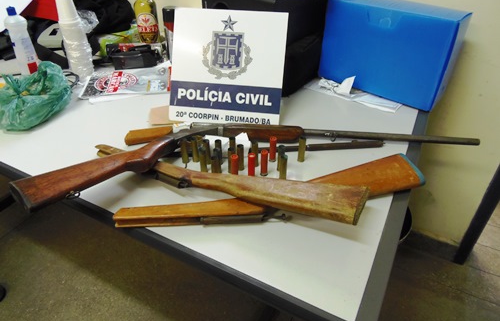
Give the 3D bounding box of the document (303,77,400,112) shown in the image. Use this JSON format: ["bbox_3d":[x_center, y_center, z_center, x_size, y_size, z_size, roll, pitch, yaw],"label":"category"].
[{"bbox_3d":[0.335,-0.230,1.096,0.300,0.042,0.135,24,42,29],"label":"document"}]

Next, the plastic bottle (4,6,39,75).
[{"bbox_3d":[-0.740,-0.383,1.125,0.066,0.228,0.066,24,42,29],"label":"plastic bottle"}]

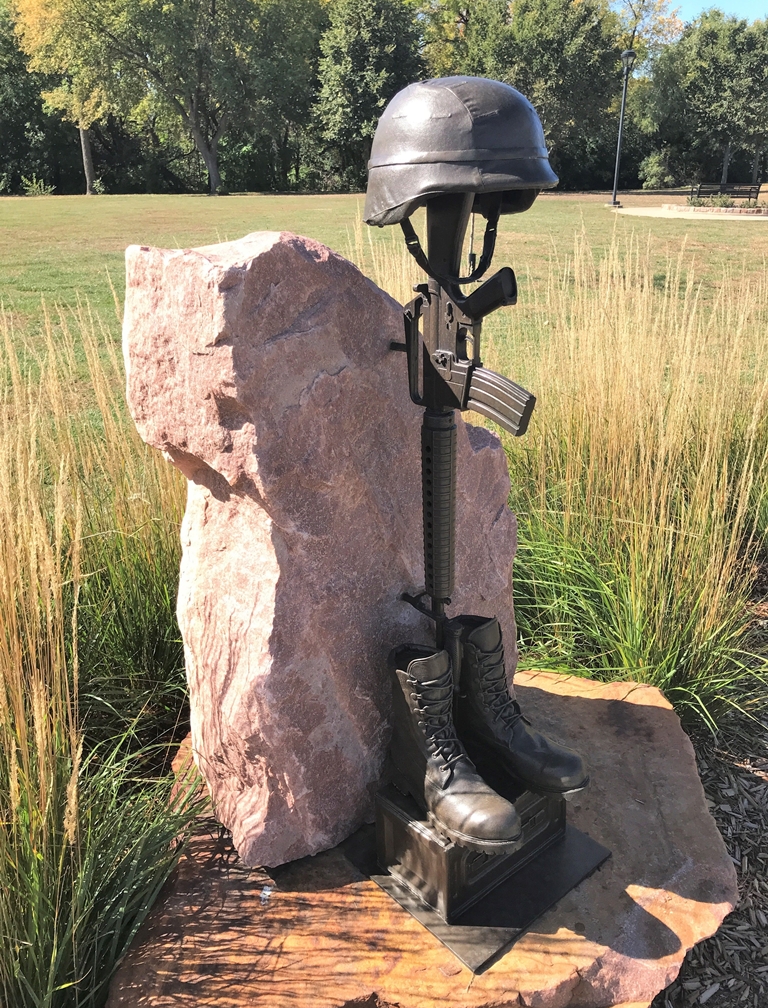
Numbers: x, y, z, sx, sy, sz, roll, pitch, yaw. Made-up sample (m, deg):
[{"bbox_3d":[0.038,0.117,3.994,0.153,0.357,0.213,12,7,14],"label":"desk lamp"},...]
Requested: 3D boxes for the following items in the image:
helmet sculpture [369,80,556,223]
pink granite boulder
[{"bbox_3d":[0.102,-0.469,1.106,0.284,0.180,0.248,19,29,41],"label":"helmet sculpture"},{"bbox_3d":[-0.064,0.018,1.561,0.725,1.020,0.390,-19,28,-39],"label":"pink granite boulder"}]

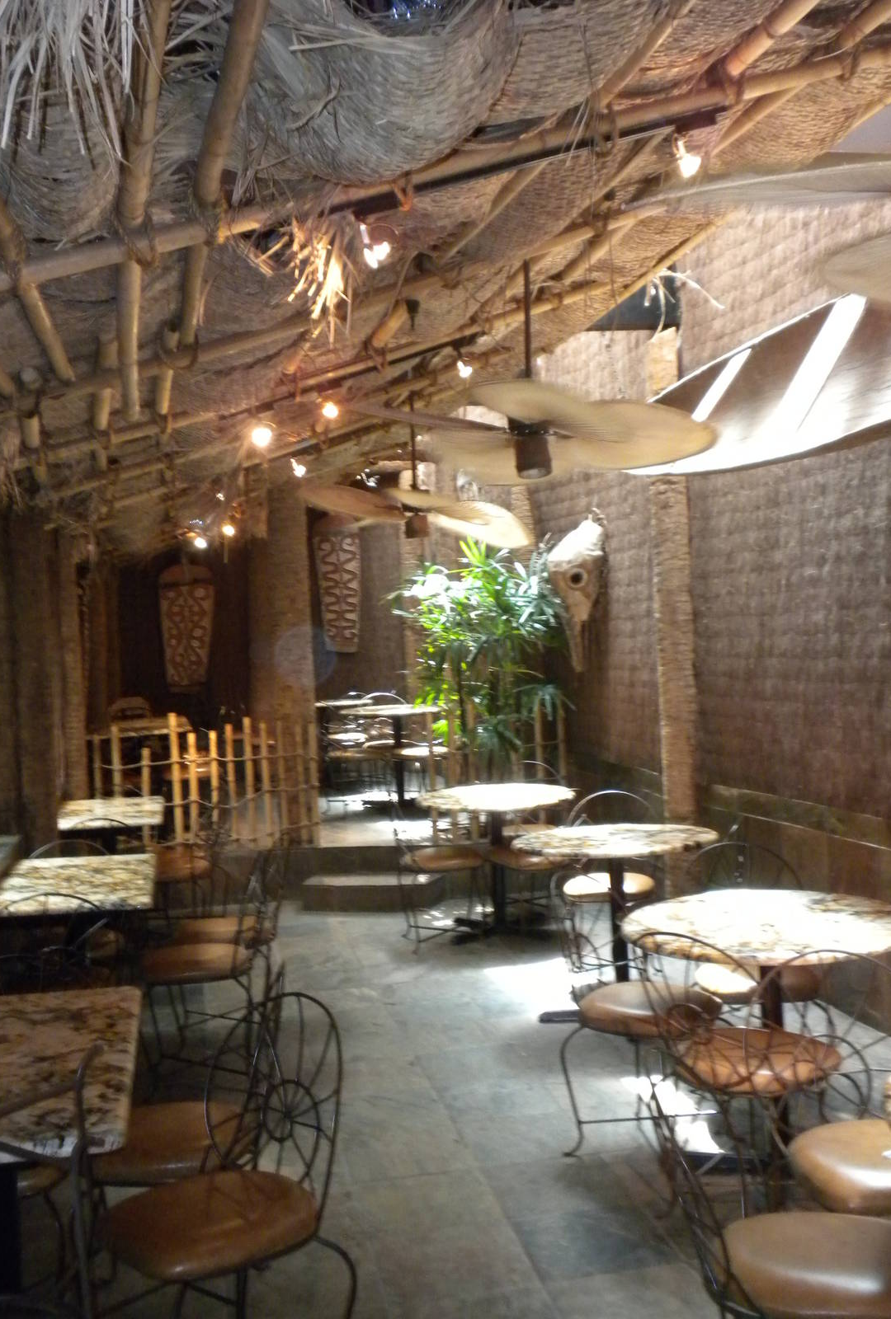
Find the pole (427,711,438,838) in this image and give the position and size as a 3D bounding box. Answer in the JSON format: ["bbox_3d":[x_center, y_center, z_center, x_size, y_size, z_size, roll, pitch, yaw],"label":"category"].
[{"bbox_3d":[-0.080,0.741,8.893,0.048,0.828,0.048,-3,1,-11],"label":"pole"}]

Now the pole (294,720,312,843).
[{"bbox_3d":[-0.902,0.778,8.873,0.052,0.774,0.052,-3,1,-11],"label":"pole"}]

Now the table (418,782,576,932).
[{"bbox_3d":[0.307,1.142,8.118,0.910,0.750,0.910,-2,1,0],"label":"table"}]

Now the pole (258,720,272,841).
[{"bbox_3d":[-1.144,0.777,8.972,0.045,0.790,0.045,-4,1,-12],"label":"pole"}]

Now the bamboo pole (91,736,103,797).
[{"bbox_3d":[-2.174,0.844,8.840,0.045,0.739,0.045,-2,1,-12],"label":"bamboo pole"}]

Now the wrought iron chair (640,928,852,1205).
[{"bbox_3d":[0.834,1.121,3.875,0.510,0.860,0.450,-3,2,-42],"label":"wrought iron chair"}]

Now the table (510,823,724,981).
[{"bbox_3d":[0.730,1.129,5.990,0.861,0.765,0.861,-2,1,-12],"label":"table"}]

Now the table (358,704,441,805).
[{"bbox_3d":[-0.347,0.744,10.915,0.910,0.750,0.910,-2,1,-11],"label":"table"}]

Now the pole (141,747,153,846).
[{"bbox_3d":[-1.875,0.860,8.865,0.056,0.607,0.056,0,1,0],"label":"pole"}]

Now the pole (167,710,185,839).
[{"bbox_3d":[-1.693,0.745,8.913,0.058,0.827,0.058,-4,1,-11],"label":"pole"}]

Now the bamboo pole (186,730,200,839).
[{"bbox_3d":[-1.594,0.811,8.914,0.054,0.692,0.054,-2,1,-11],"label":"bamboo pole"}]

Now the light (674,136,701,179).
[{"bbox_3d":[0.631,-1.310,3.676,0.075,0.120,0.085,-2,1,-11],"label":"light"}]

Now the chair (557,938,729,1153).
[{"bbox_3d":[0.631,1.115,4.503,0.450,0.860,0.510,-3,2,-42],"label":"chair"}]

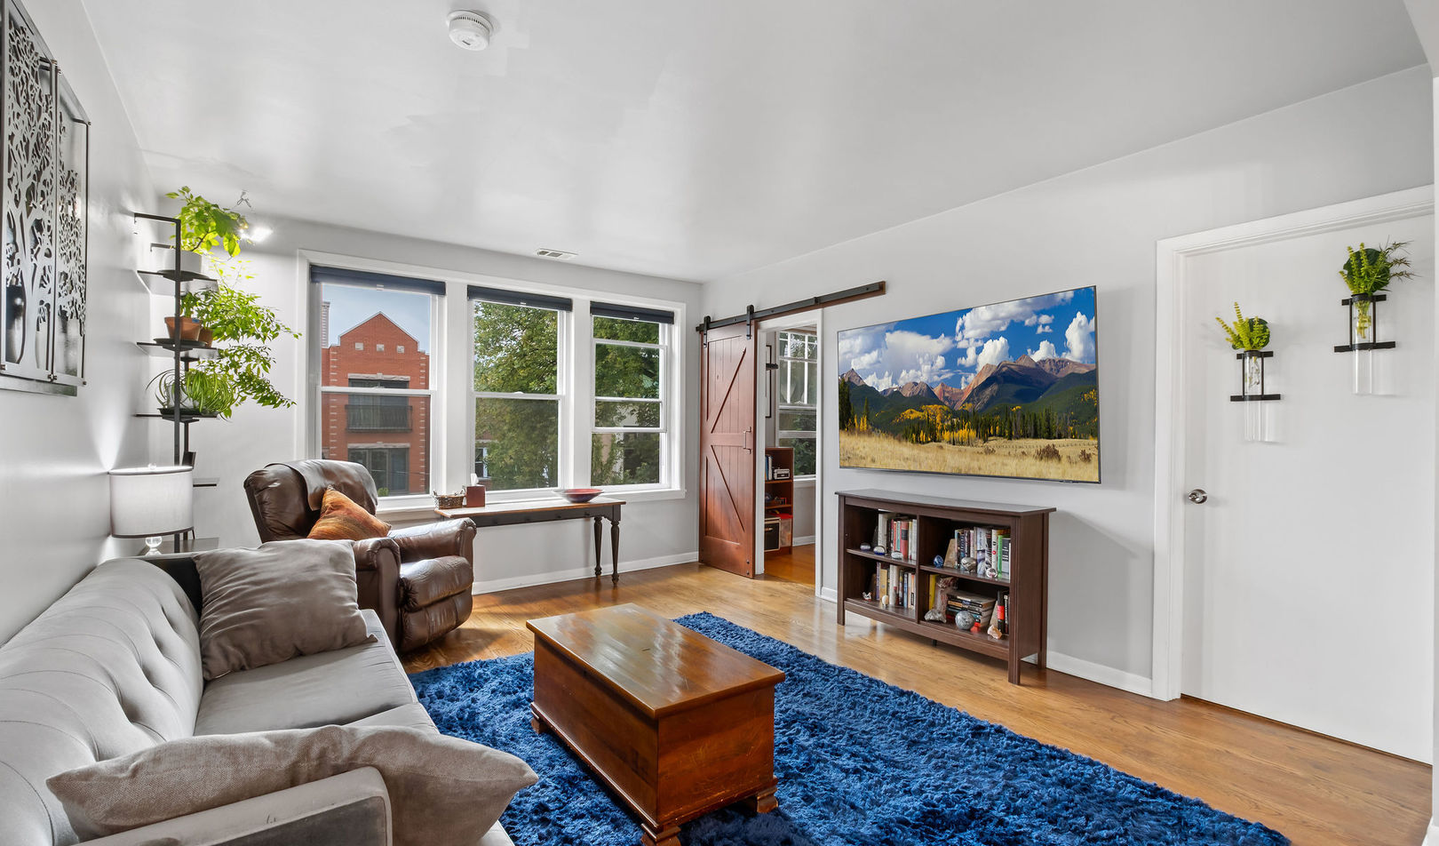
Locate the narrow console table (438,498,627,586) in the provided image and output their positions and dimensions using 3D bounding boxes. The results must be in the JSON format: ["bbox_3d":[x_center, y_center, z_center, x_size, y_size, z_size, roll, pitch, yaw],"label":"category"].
[{"bbox_3d":[-1.360,0.952,4.794,1.325,0.638,0.360,0,0,-37],"label":"narrow console table"}]

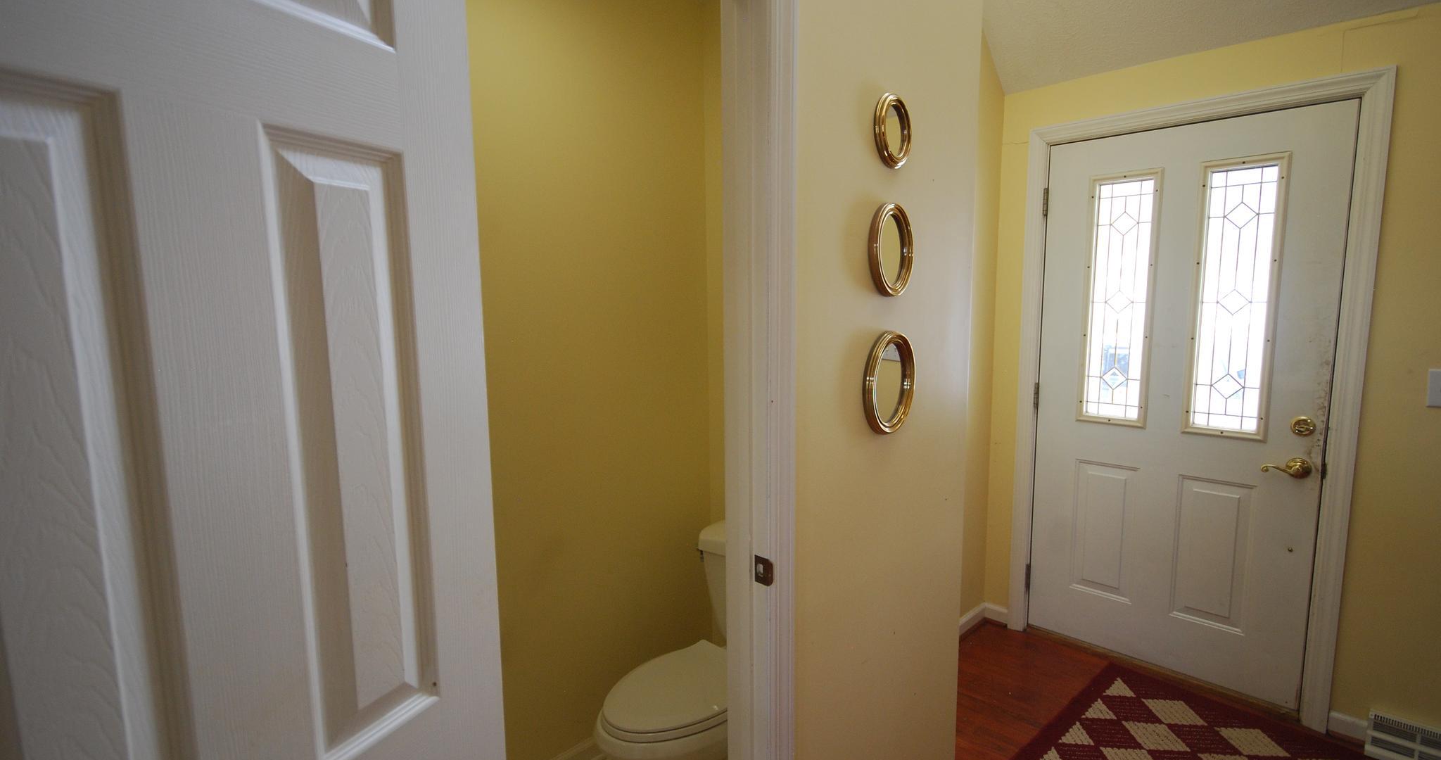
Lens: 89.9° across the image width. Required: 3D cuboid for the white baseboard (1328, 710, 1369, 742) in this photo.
[{"bbox_3d":[2.059,1.144,2.368,0.096,0.077,0.016,7,10,44],"label":"white baseboard"}]

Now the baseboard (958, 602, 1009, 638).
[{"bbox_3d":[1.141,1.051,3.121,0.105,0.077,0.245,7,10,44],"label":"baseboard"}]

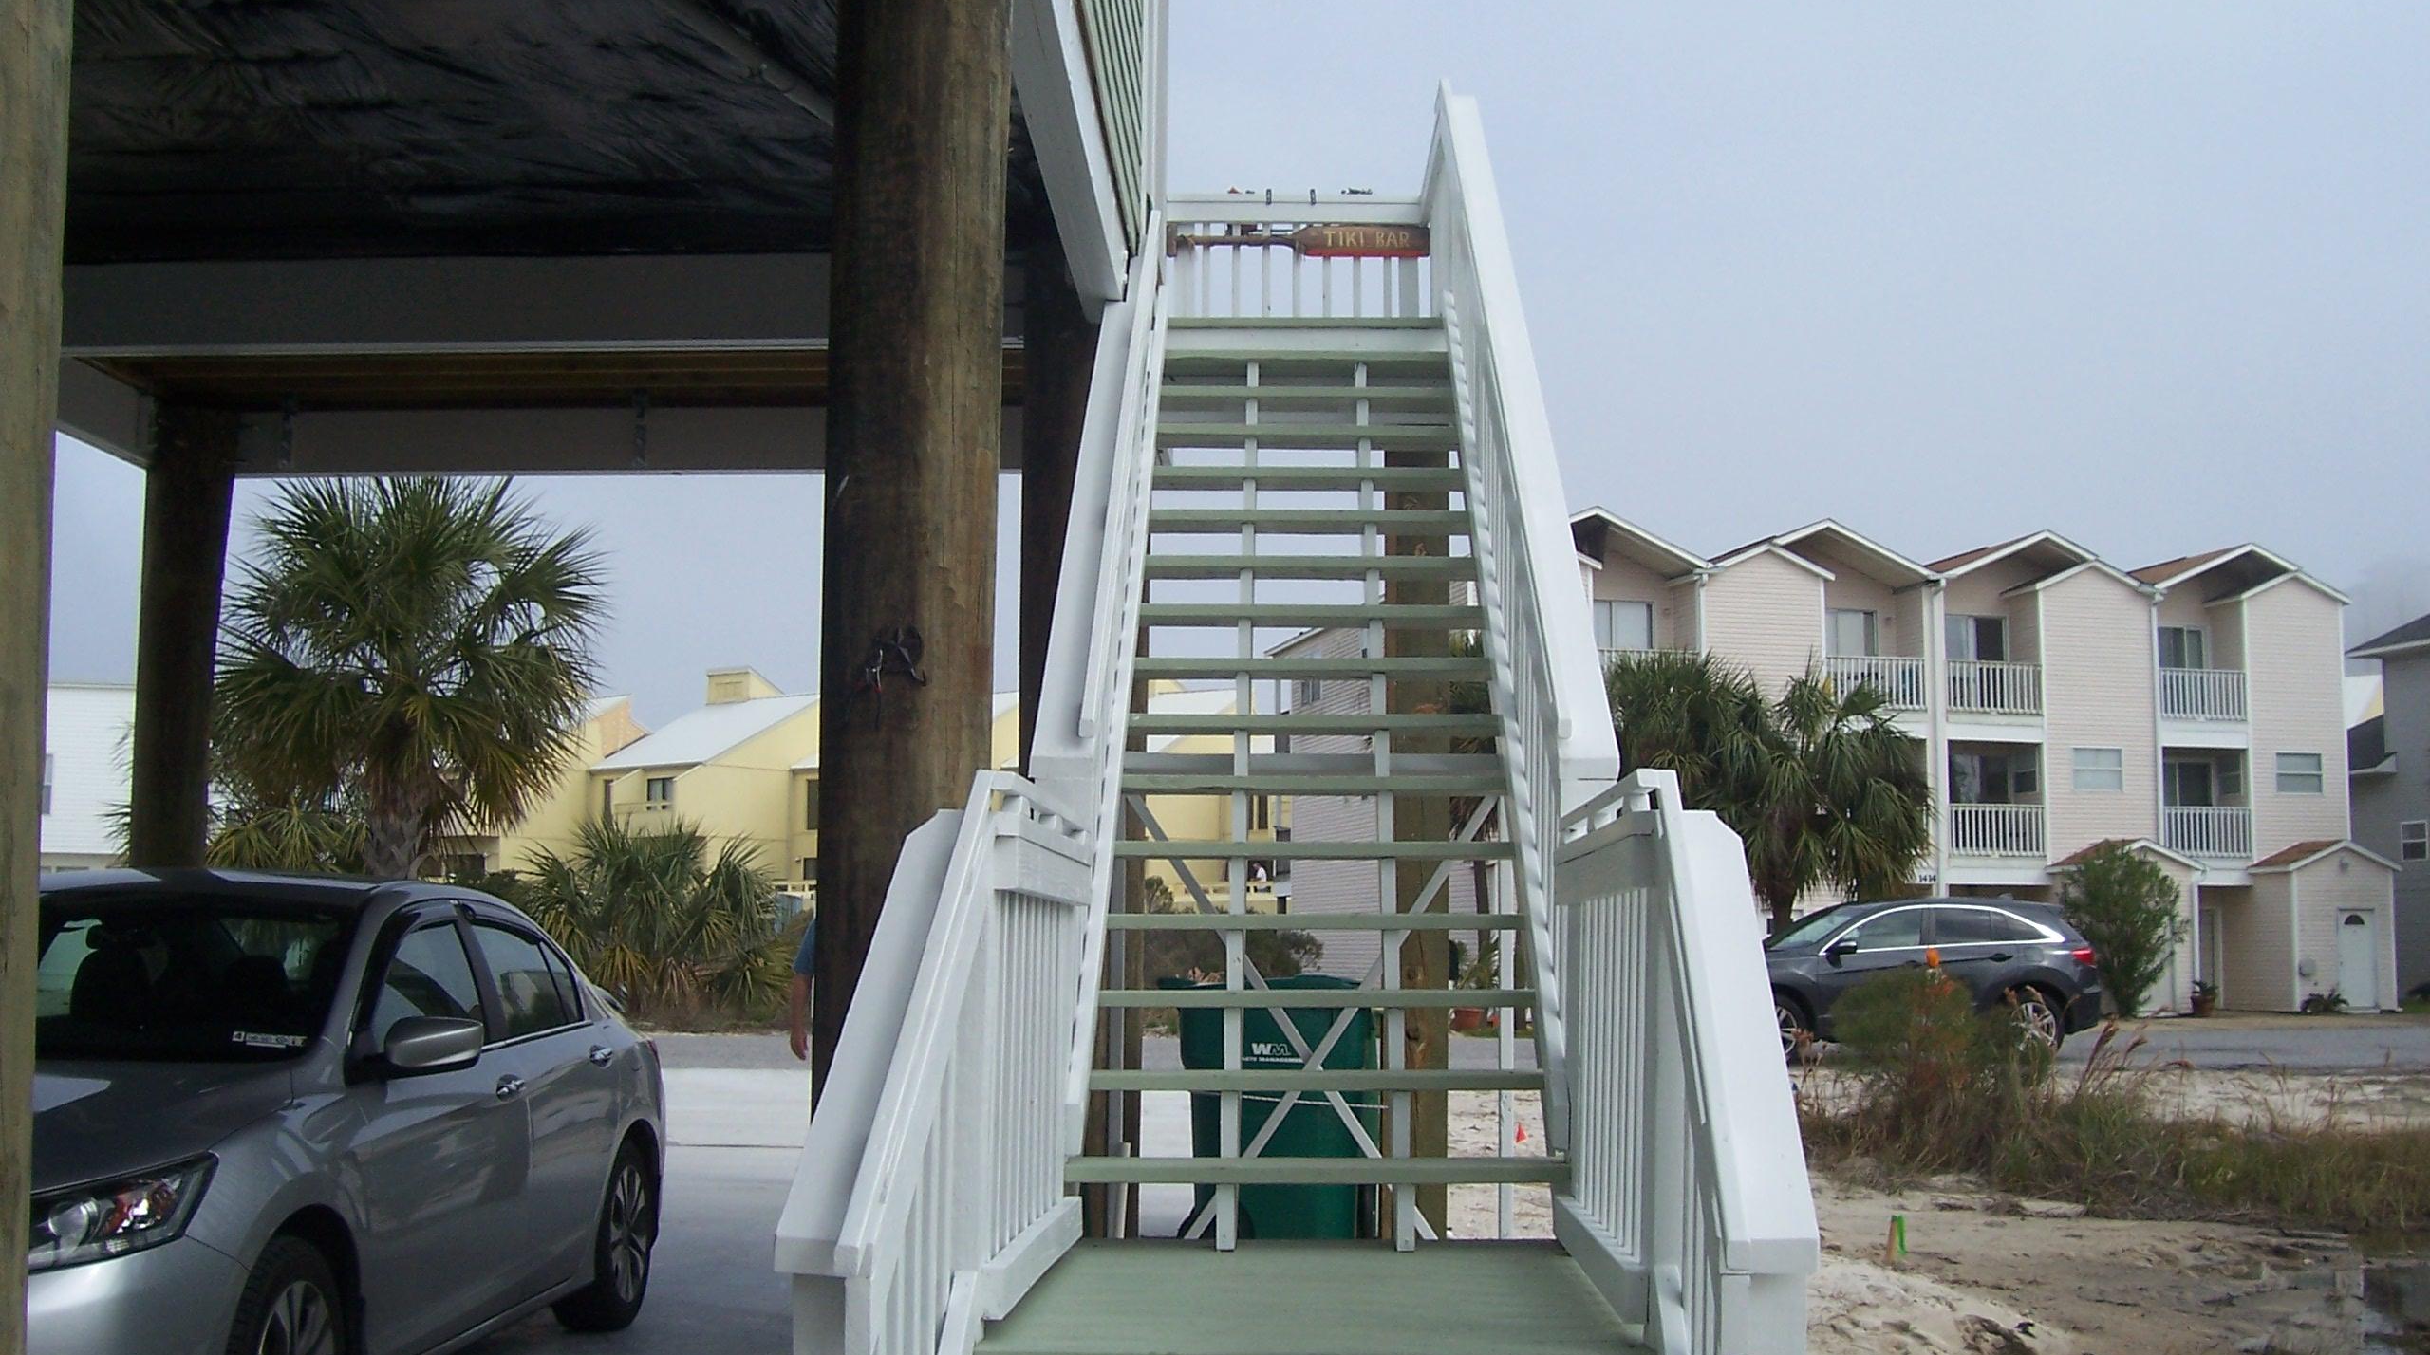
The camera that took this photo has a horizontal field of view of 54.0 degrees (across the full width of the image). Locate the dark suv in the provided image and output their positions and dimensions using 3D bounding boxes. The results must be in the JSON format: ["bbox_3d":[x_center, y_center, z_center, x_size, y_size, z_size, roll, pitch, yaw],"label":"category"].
[{"bbox_3d":[6.810,3.116,24.750,4.660,1.660,1.880,0,-5,-5],"label":"dark suv"}]

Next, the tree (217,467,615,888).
[{"bbox_3d":[-7.923,0.845,23.300,3.850,5.900,3.800,0,-5,0],"label":"tree"}]

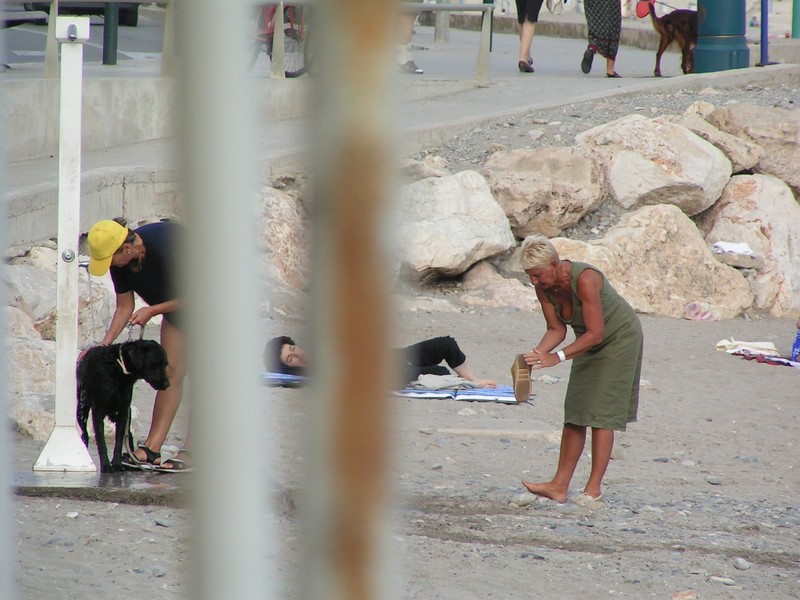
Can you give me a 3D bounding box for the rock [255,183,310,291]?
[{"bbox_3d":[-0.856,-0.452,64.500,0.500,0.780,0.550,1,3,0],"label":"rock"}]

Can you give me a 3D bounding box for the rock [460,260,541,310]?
[{"bbox_3d":[0.755,-0.107,64.700,0.620,0.380,0.500,1,3,0],"label":"rock"}]

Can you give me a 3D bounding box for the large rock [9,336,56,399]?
[{"bbox_3d":[-2.090,0.382,50.500,0.400,0.370,0.360,1,3,0],"label":"large rock"}]

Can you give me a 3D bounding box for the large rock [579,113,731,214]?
[{"bbox_3d":[1.681,-0.895,58.000,1.030,0.610,0.800,0,3,0],"label":"large rock"}]

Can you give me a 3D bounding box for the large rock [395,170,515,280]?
[{"bbox_3d":[0.344,-0.479,56.500,0.790,0.660,0.720,0,3,0],"label":"large rock"}]

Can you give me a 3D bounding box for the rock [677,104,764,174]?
[{"bbox_3d":[2.427,-1.223,66.500,0.660,0.490,0.580,1,3,0],"label":"rock"}]

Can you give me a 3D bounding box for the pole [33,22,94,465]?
[{"bbox_3d":[-1.776,-0.294,46.500,0.330,2.410,0.330,1,3,0],"label":"pole"}]

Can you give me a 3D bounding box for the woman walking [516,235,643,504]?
[{"bbox_3d":[0.925,0.356,45.000,0.640,1.380,0.500,-1,3,-28],"label":"woman walking"}]

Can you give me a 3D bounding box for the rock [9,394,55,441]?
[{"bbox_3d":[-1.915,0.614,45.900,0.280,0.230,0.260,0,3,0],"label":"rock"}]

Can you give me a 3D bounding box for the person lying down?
[{"bbox_3d":[-0.109,0.343,49.000,1.480,0.290,0.500,2,4,28],"label":"person lying down"}]

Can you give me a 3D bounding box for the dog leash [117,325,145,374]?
[{"bbox_3d":[-1.344,0.247,43.800,0.140,0.250,0.130,0,3,0],"label":"dog leash"}]

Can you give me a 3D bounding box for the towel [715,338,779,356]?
[{"bbox_3d":[2.032,0.279,51.500,0.380,0.070,0.300,0,3,0],"label":"towel"}]

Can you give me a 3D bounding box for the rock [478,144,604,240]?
[{"bbox_3d":[0.944,-0.712,58.200,0.840,0.580,0.700,0,3,0],"label":"rock"}]

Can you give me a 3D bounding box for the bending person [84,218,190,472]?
[{"bbox_3d":[-1.297,0.241,46.600,0.780,1.350,0.500,-1,3,-22],"label":"bending person"}]

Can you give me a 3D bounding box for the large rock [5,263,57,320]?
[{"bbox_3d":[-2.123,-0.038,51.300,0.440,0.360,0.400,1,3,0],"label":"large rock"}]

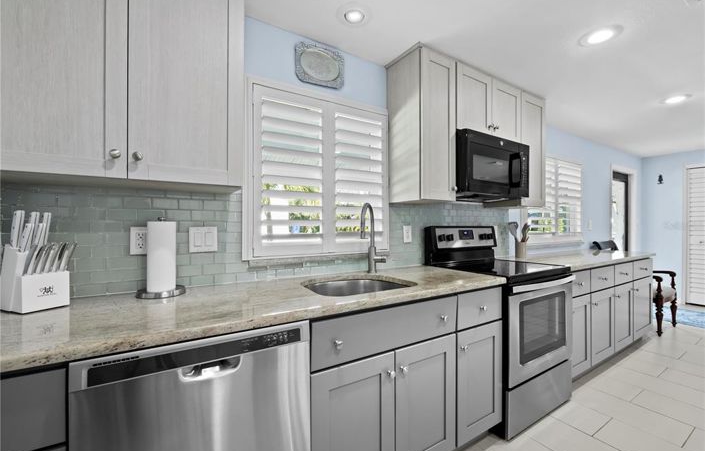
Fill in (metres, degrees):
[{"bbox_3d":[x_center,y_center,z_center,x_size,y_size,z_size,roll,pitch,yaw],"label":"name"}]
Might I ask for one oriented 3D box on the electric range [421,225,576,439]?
[{"bbox_3d":[1.016,0.593,2.014,0.760,1.200,0.670,0,0,-31],"label":"electric range"}]

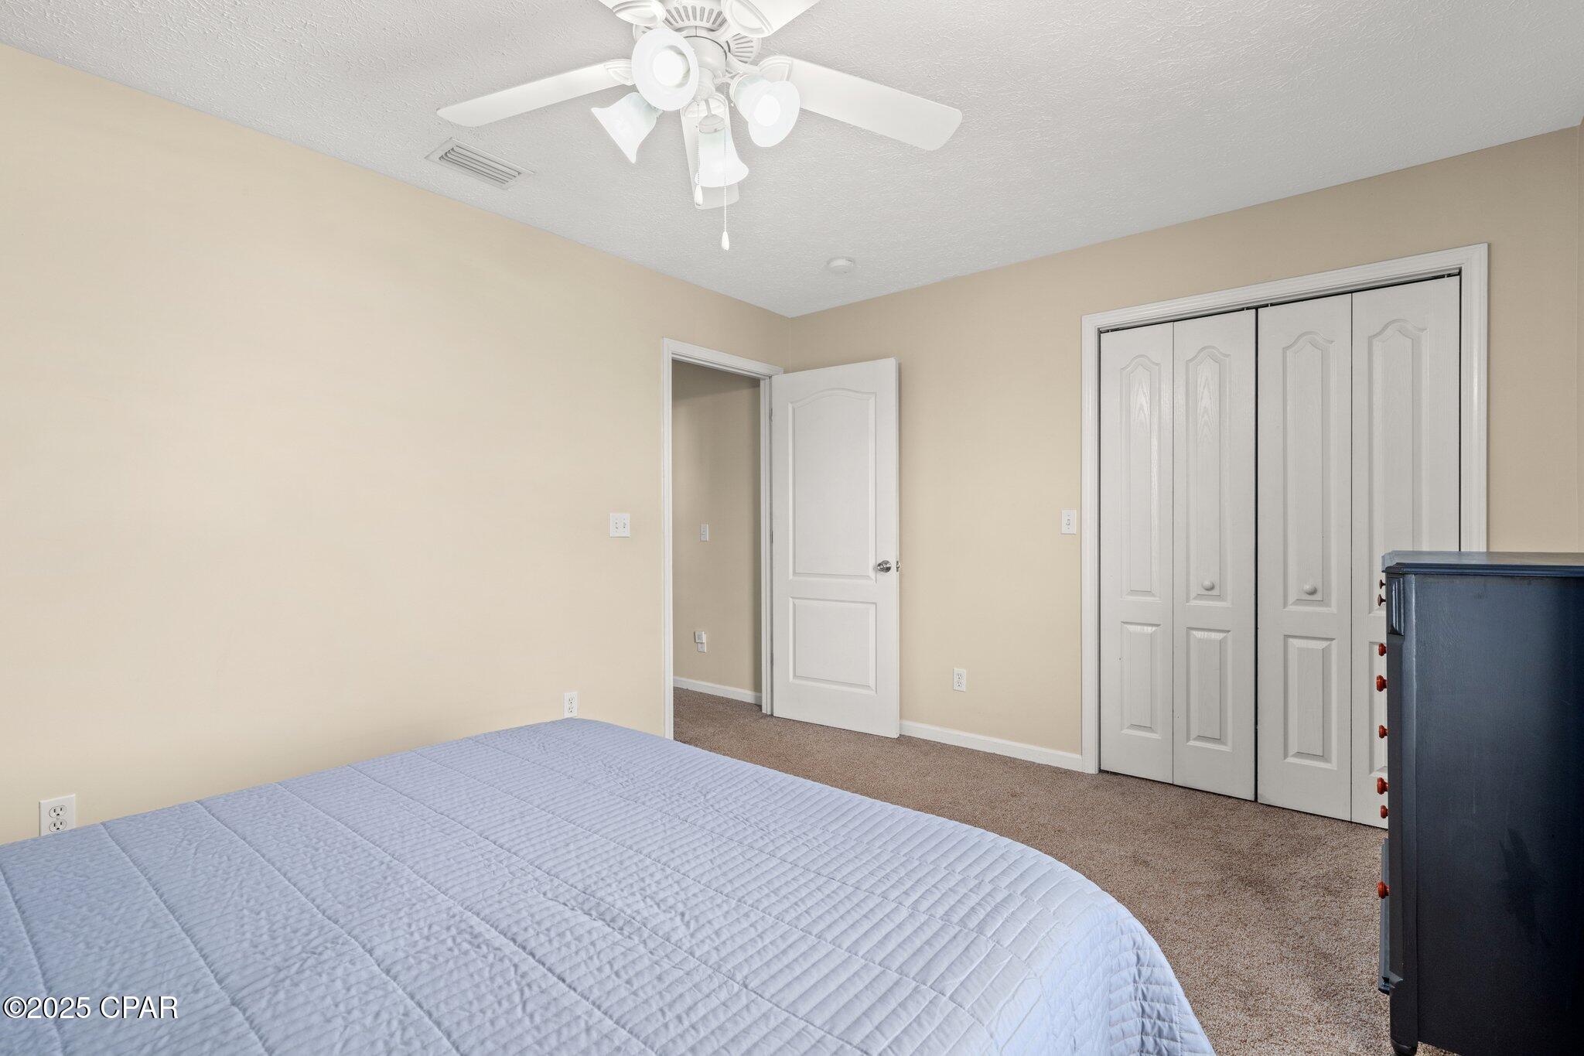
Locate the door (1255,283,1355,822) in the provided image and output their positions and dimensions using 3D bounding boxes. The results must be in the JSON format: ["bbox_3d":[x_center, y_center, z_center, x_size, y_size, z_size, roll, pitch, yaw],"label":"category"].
[{"bbox_3d":[2.026,0.118,2.785,0.296,2.009,0.036,0,1,39],"label":"door"}]

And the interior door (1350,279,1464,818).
[{"bbox_3d":[2.257,0.119,2.599,0.295,2.009,0.036,0,1,39],"label":"interior door"}]

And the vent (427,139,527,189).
[{"bbox_3d":[-1.089,-1.259,2.466,0.200,0.015,0.298,0,1,39],"label":"vent"}]

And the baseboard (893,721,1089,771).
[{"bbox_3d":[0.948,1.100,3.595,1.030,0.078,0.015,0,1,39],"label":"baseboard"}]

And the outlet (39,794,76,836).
[{"bbox_3d":[-1.979,0.786,1.899,0.008,0.114,0.070,0,1,39],"label":"outlet"}]

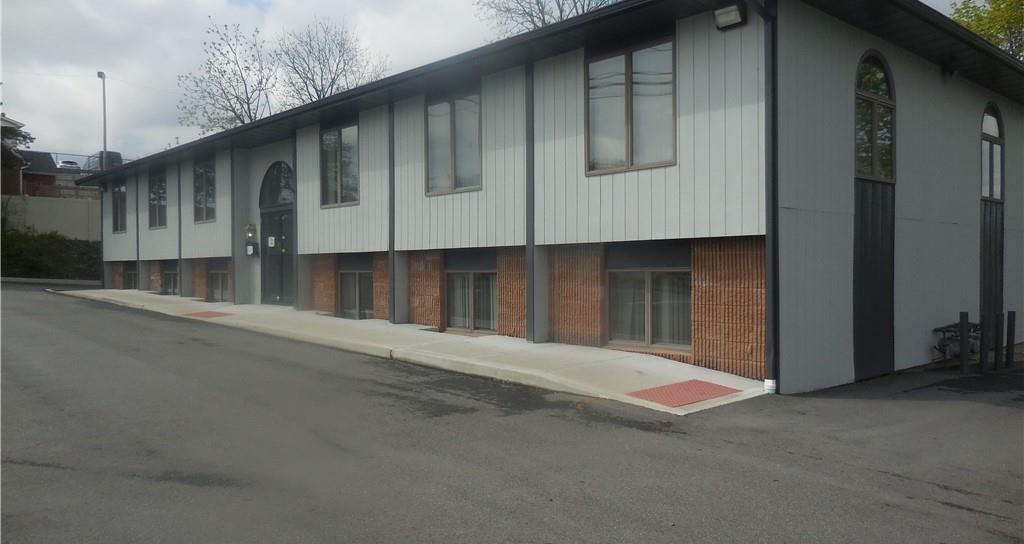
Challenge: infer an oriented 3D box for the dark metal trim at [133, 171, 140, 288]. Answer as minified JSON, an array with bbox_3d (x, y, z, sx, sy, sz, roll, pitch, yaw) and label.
[{"bbox_3d":[-11.995,-1.333,23.836,0.100,3.800,0.170,-1,1,-43],"label":"dark metal trim"}]

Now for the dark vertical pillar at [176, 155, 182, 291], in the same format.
[{"bbox_3d":[-9.399,-1.238,21.088,0.100,3.870,0.170,-1,1,-43],"label":"dark vertical pillar"}]

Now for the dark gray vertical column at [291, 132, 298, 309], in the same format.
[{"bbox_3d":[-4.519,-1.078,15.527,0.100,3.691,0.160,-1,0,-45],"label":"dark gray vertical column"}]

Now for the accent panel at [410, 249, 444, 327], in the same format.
[{"bbox_3d":[-1.483,0.302,12.977,0.160,1.350,0.891,-1,0,-45],"label":"accent panel"}]

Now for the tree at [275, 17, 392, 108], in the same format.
[{"bbox_3d":[-10.831,-8.676,43.924,6.300,12.810,6.300,-1,1,-43],"label":"tree"}]

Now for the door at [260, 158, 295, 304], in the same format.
[{"bbox_3d":[-5.226,-0.887,16.851,0.150,3.384,2.170,-1,1,-43],"label":"door"}]

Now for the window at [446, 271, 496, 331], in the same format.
[{"bbox_3d":[-0.657,0.486,12.199,0.120,1.000,1.380,-1,0,-45],"label":"window"}]

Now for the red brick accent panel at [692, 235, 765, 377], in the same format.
[{"bbox_3d":[2.555,0.410,8.590,0.150,1.610,0.950,0,0,-44],"label":"red brick accent panel"}]

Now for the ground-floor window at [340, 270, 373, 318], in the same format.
[{"bbox_3d":[-2.956,0.438,14.448,0.120,0.947,1.381,-1,1,-43],"label":"ground-floor window"}]

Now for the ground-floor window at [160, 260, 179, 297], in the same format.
[{"bbox_3d":[-9.827,0.177,21.491,0.120,1.060,1.370,-1,0,-45],"label":"ground-floor window"}]

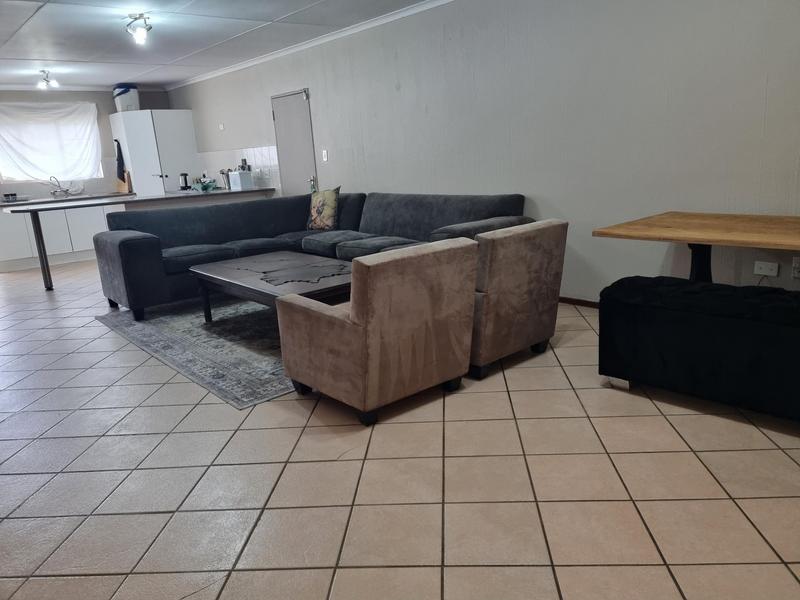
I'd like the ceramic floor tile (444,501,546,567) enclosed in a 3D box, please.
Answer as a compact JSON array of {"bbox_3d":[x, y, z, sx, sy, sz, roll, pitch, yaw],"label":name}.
[{"bbox_3d":[0.319,0.795,2.041,0.331,0.010,0.331,-3,14,5],"label":"ceramic floor tile"}]

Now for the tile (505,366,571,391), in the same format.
[{"bbox_3d":[0.771,0.447,3.395,0.343,0.010,0.343,-3,14,5],"label":"tile"}]

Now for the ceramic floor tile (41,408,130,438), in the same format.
[{"bbox_3d":[-1.624,0.647,3.165,0.331,0.010,0.331,-3,14,5],"label":"ceramic floor tile"}]

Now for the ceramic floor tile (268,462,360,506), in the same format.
[{"bbox_3d":[-0.336,0.747,2.429,0.331,0.010,0.331,-3,14,5],"label":"ceramic floor tile"}]

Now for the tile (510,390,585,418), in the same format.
[{"bbox_3d":[0.722,0.517,2.957,0.331,0.010,0.331,-3,14,5],"label":"tile"}]

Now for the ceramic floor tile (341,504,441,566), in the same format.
[{"bbox_3d":[-0.021,0.802,2.039,0.331,0.010,0.331,-3,14,5],"label":"ceramic floor tile"}]

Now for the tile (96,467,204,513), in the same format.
[{"bbox_3d":[-1.014,0.783,2.487,0.331,0.010,0.331,-3,14,5],"label":"tile"}]

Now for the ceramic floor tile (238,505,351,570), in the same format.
[{"bbox_3d":[-0.366,0.846,2.141,0.343,0.010,0.343,-3,14,5],"label":"ceramic floor tile"}]

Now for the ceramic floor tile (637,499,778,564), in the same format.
[{"bbox_3d":[1.015,0.772,2.015,0.343,0.010,0.343,-3,14,5],"label":"ceramic floor tile"}]

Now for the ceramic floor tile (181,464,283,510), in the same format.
[{"bbox_3d":[-0.675,0.765,2.458,0.331,0.010,0.331,-3,14,5],"label":"ceramic floor tile"}]

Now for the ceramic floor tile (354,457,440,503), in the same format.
[{"bbox_3d":[0.003,0.720,2.365,0.331,0.010,0.331,-3,14,5],"label":"ceramic floor tile"}]

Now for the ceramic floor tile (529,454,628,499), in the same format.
[{"bbox_3d":[0.673,0.682,2.305,0.331,0.010,0.331,-3,14,5],"label":"ceramic floor tile"}]

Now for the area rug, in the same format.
[{"bbox_3d":[-1.073,0.162,5.062,2.050,0.010,3.111,-15,18,-37],"label":"area rug"}]

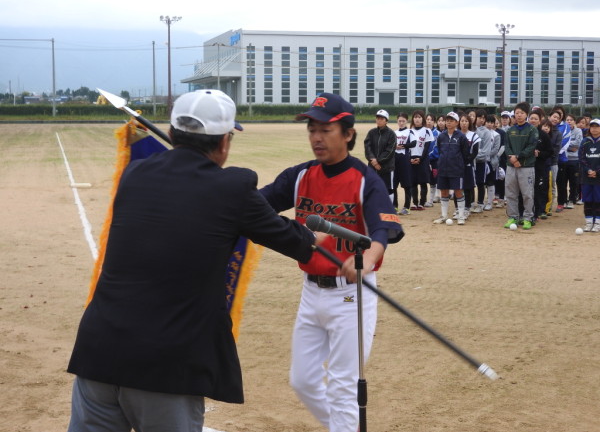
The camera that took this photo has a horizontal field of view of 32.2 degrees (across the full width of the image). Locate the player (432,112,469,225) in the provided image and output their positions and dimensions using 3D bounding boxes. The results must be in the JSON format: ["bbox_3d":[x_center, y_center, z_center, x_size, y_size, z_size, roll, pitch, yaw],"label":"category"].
[{"bbox_3d":[2.178,-0.698,14.915,0.500,1.579,0.360,3,7,25],"label":"player"}]

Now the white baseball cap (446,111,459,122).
[{"bbox_3d":[2.188,-1.411,14.813,0.180,0.130,0.260,4,9,30],"label":"white baseball cap"}]

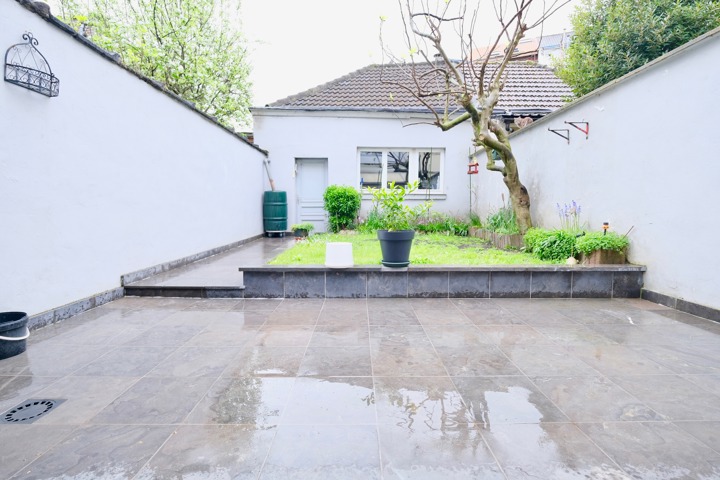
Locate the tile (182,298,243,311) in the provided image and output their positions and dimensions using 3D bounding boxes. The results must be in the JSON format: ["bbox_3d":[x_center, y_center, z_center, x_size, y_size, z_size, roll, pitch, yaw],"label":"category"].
[{"bbox_3d":[-1.509,0.677,3.555,0.454,0.015,0.443,0,5,0],"label":"tile"}]

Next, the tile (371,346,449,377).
[{"bbox_3d":[0.305,0.794,2.210,0.447,0.020,0.440,0,6,0],"label":"tile"}]

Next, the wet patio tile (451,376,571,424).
[{"bbox_3d":[0.757,0.834,1.784,0.450,0.020,0.450,0,5,0],"label":"wet patio tile"}]

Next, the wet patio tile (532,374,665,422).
[{"bbox_3d":[1.207,0.833,1.786,0.450,0.020,0.450,0,5,0],"label":"wet patio tile"}]

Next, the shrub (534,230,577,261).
[{"bbox_3d":[2.465,0.066,4.296,0.480,0.372,0.400,0,5,0],"label":"shrub"}]

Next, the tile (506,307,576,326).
[{"bbox_3d":[1.651,0.716,3.106,0.450,0.020,0.450,0,5,0],"label":"tile"}]

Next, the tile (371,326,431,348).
[{"bbox_3d":[0.303,0.752,2.636,0.447,0.020,0.440,0,6,0],"label":"tile"}]

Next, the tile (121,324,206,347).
[{"bbox_3d":[-1.497,0.755,2.625,0.447,0.020,0.440,0,6,0],"label":"tile"}]

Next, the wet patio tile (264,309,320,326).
[{"bbox_3d":[-0.600,0.712,3.056,0.447,0.020,0.440,0,6,0],"label":"wet patio tile"}]

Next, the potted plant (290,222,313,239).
[{"bbox_3d":[-1.508,-0.264,8.913,0.616,0.373,0.450,0,5,0],"label":"potted plant"}]

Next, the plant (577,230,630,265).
[{"bbox_3d":[2.922,0.079,4.113,0.530,0.377,0.400,0,5,0],"label":"plant"}]

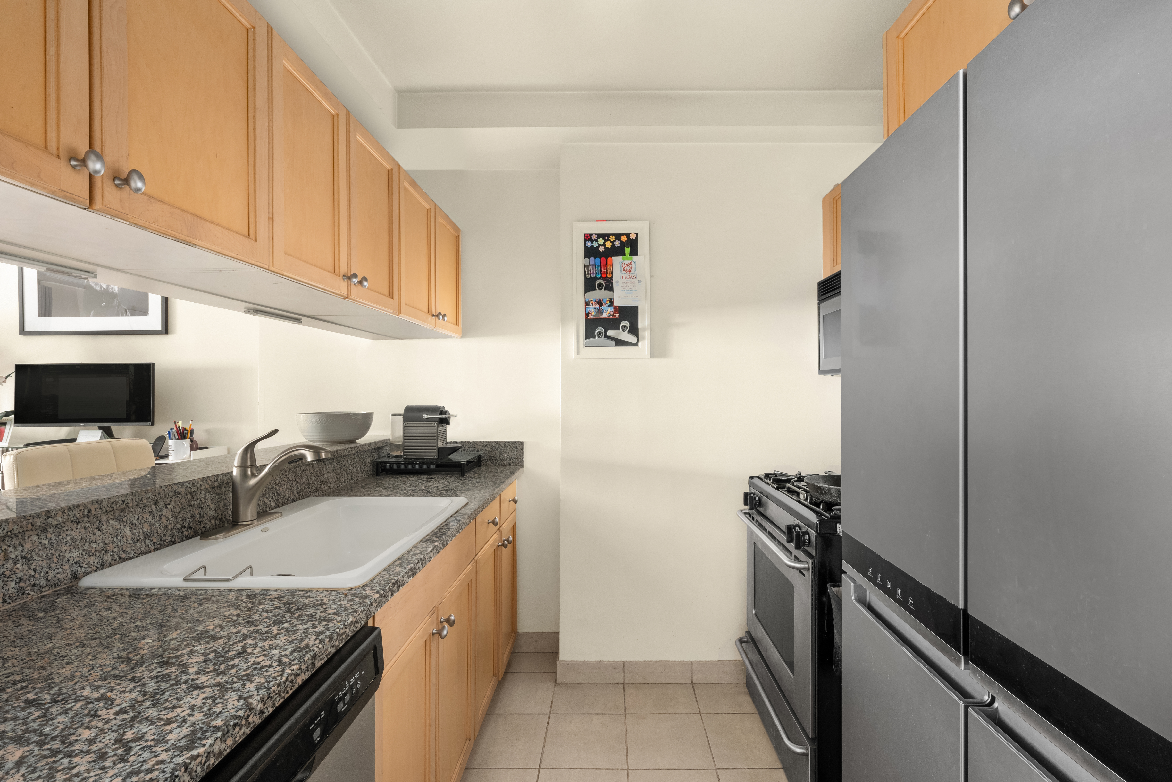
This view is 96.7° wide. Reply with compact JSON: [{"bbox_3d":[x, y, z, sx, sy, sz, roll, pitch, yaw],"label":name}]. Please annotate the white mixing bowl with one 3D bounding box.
[{"bbox_3d":[-1.100,0.160,2.288,0.305,0.127,0.305,0,0,0],"label":"white mixing bowl"}]

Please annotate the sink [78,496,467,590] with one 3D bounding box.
[{"bbox_3d":[-0.697,0.459,1.397,0.559,0.190,0.835,0,0,2],"label":"sink"}]

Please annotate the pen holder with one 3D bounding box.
[{"bbox_3d":[-1.908,0.278,2.455,0.113,0.094,0.082,0,0,30],"label":"pen holder"}]

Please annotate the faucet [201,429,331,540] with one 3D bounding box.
[{"bbox_3d":[-0.823,0.233,1.410,0.265,0.263,0.250,0,0,2],"label":"faucet"}]

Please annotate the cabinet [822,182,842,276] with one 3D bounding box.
[{"bbox_3d":[1.205,-0.685,1.955,0.330,0.363,0.760,0,0,2],"label":"cabinet"}]

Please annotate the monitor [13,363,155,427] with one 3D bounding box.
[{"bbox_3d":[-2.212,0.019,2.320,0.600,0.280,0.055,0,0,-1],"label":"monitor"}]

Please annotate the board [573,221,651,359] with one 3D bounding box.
[{"bbox_3d":[0.114,-0.451,2.330,0.340,0.610,0.030,0,0,0],"label":"board"}]

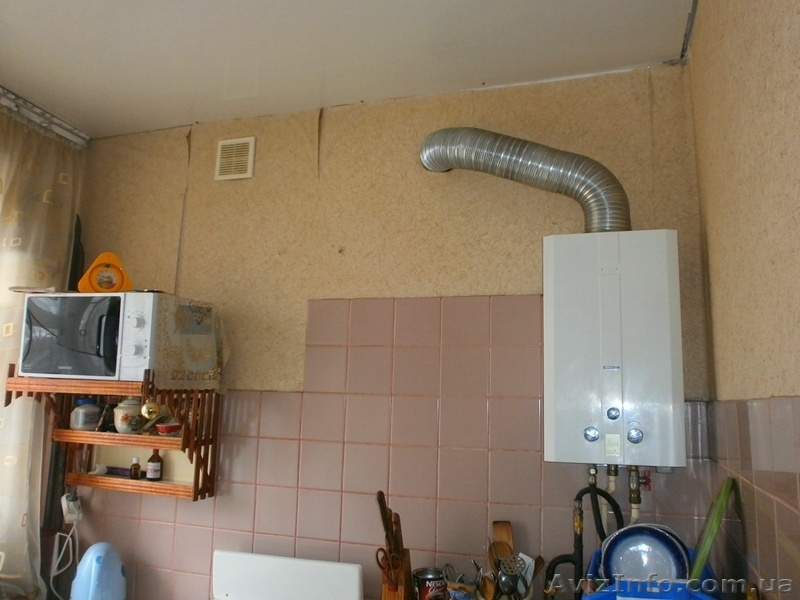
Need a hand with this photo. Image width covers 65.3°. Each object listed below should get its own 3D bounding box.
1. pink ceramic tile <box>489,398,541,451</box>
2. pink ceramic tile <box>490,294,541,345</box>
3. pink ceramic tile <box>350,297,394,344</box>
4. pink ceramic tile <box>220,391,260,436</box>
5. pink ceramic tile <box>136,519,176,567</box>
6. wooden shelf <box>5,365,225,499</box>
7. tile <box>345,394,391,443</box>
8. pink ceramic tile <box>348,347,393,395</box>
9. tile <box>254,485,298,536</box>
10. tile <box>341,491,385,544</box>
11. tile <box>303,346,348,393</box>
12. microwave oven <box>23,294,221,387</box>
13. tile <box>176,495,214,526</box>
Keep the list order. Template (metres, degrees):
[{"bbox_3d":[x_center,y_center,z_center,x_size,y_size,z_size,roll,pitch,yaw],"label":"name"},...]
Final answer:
[{"bbox_3d":[0.336,0.364,1.825,0.150,0.150,0.010,-1,-9,18],"label":"pink ceramic tile"},{"bbox_3d":[0.345,0.063,1.863,0.150,0.150,0.008,-1,-9,18],"label":"pink ceramic tile"},{"bbox_3d":[-0.089,0.072,2.006,0.150,0.150,0.008,-1,-9,18],"label":"pink ceramic tile"},{"bbox_3d":[-0.534,0.381,2.098,0.150,0.150,0.010,-1,-9,17],"label":"pink ceramic tile"},{"bbox_3d":[-0.832,0.836,2.134,0.150,0.150,0.008,-1,-9,18],"label":"pink ceramic tile"},{"bbox_3d":[-0.932,0.433,2.027,0.548,0.419,0.365,-1,-9,18],"label":"wooden shelf"},{"bbox_3d":[-0.099,0.372,1.964,0.150,0.150,0.010,-1,-9,18],"label":"tile"},{"bbox_3d":[-0.095,0.222,1.986,0.150,0.150,0.010,-1,-9,18],"label":"pink ceramic tile"},{"bbox_3d":[-0.396,0.679,2.012,0.150,0.150,0.008,-1,-8,17],"label":"tile"},{"bbox_3d":[-0.107,0.673,1.918,0.150,0.150,0.008,-1,-9,18],"label":"tile"},{"bbox_3d":[-0.239,0.225,2.032,0.150,0.150,0.008,-1,-8,17],"label":"tile"},{"bbox_3d":[-0.924,0.137,2.071,0.490,0.274,0.330,-1,-9,17],"label":"microwave oven"},{"bbox_3d":[-0.687,0.684,2.101,0.150,0.150,0.008,-1,-8,17],"label":"tile"}]

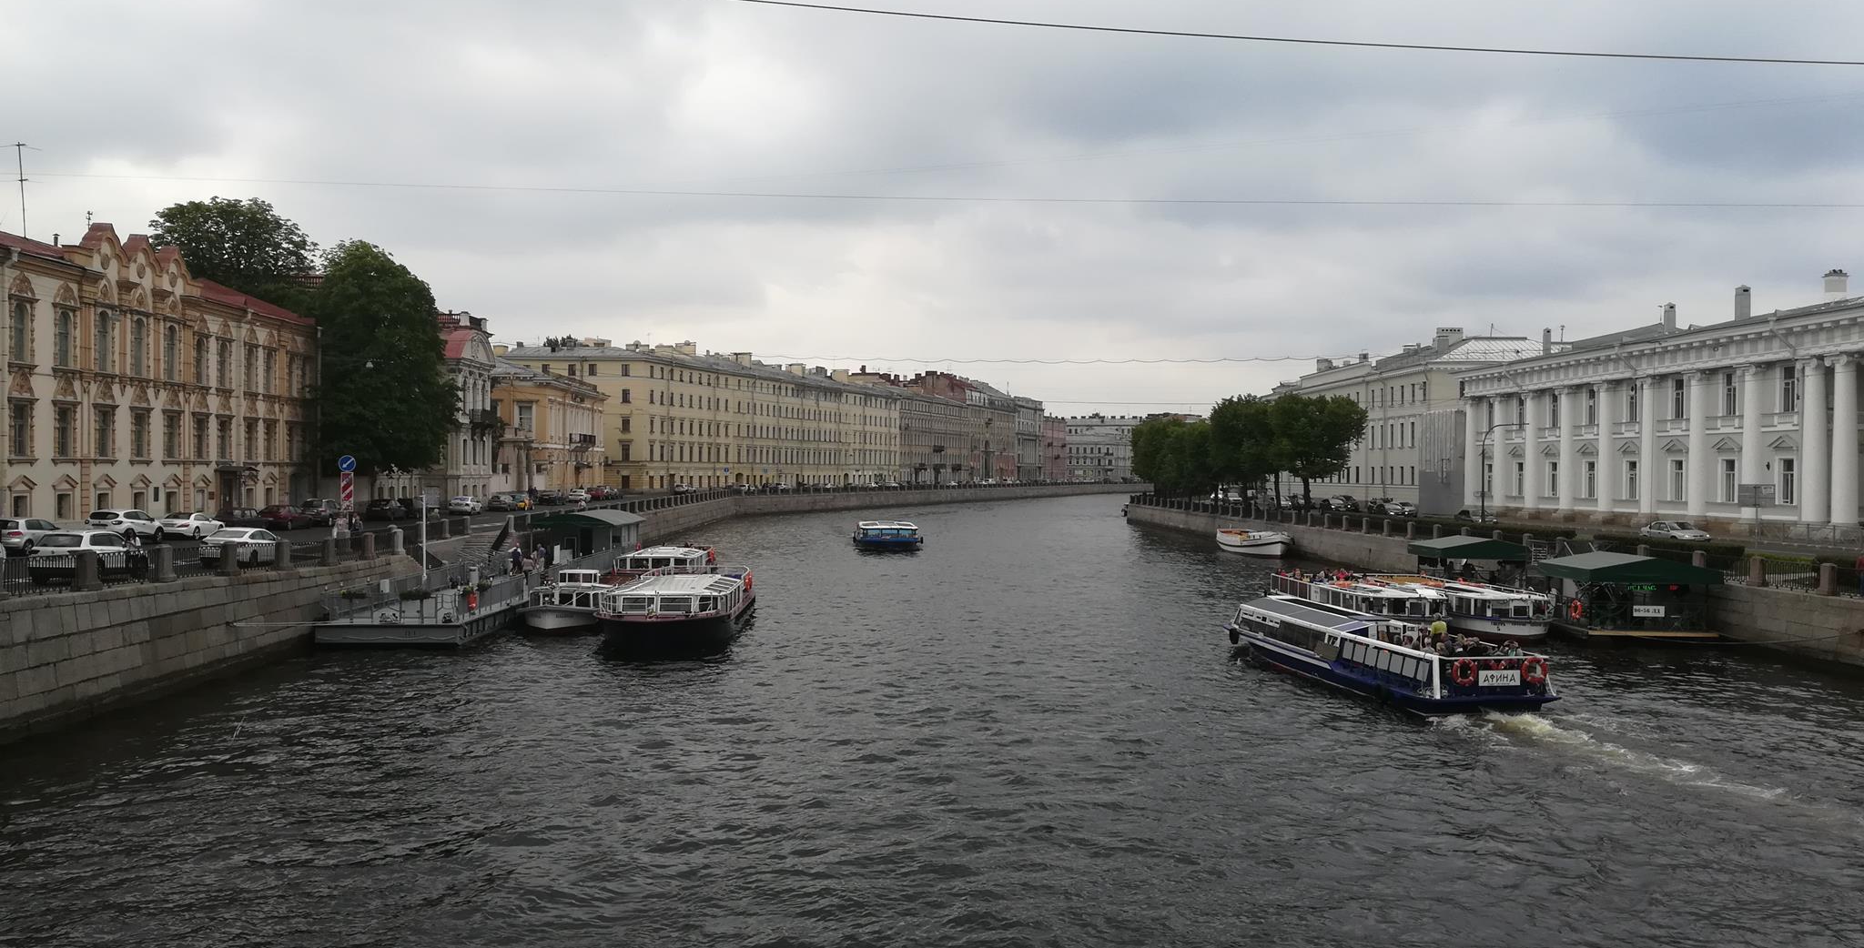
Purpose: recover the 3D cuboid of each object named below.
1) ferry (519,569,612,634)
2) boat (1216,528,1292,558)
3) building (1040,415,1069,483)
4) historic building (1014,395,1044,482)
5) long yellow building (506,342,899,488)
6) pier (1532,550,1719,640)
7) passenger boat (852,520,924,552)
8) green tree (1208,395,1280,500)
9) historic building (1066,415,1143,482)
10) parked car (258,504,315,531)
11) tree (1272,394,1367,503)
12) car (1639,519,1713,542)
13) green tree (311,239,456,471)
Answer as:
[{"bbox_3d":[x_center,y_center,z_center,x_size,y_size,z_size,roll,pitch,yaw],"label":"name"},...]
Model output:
[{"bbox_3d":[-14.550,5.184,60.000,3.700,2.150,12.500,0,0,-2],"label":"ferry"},{"bbox_3d":[25.400,5.495,112.000,2.600,1.950,8.300,0,0,-20],"label":"boat"},{"bbox_3d":[31.500,-6.674,421.000,14.000,19.500,30.000,0,0,18],"label":"building"},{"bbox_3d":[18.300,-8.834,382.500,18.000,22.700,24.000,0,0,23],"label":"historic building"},{"bbox_3d":[-38.846,-9.233,275.506,24.000,24.500,120.000,0,0,19],"label":"long yellow building"},{"bbox_3d":[28.200,4.892,57.000,5.300,3.400,5.200,0,0,-1],"label":"pier"},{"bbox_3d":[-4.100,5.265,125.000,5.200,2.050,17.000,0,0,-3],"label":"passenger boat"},{"bbox_3d":[31.800,-1.993,143.000,7.600,12.000,7.600,0,0,0],"label":"green tree"},{"bbox_3d":[52.600,-7.200,433.000,24.500,19.200,17.000,0,0,1],"label":"historic building"},{"bbox_3d":[-40.200,2.726,87.000,1.750,1.510,4.400,0,0,-3],"label":"parked car"},{"bbox_3d":[37.600,-1.882,136.000,9.300,12.000,9.300,0,0,0],"label":"tree"},{"bbox_3d":[46.200,3.618,87.000,1.750,1.460,4.500,0,0,-3],"label":"car"},{"bbox_3d":[-41.000,-6.994,104.000,10.500,20.300,10.500,0,0,0],"label":"green tree"}]

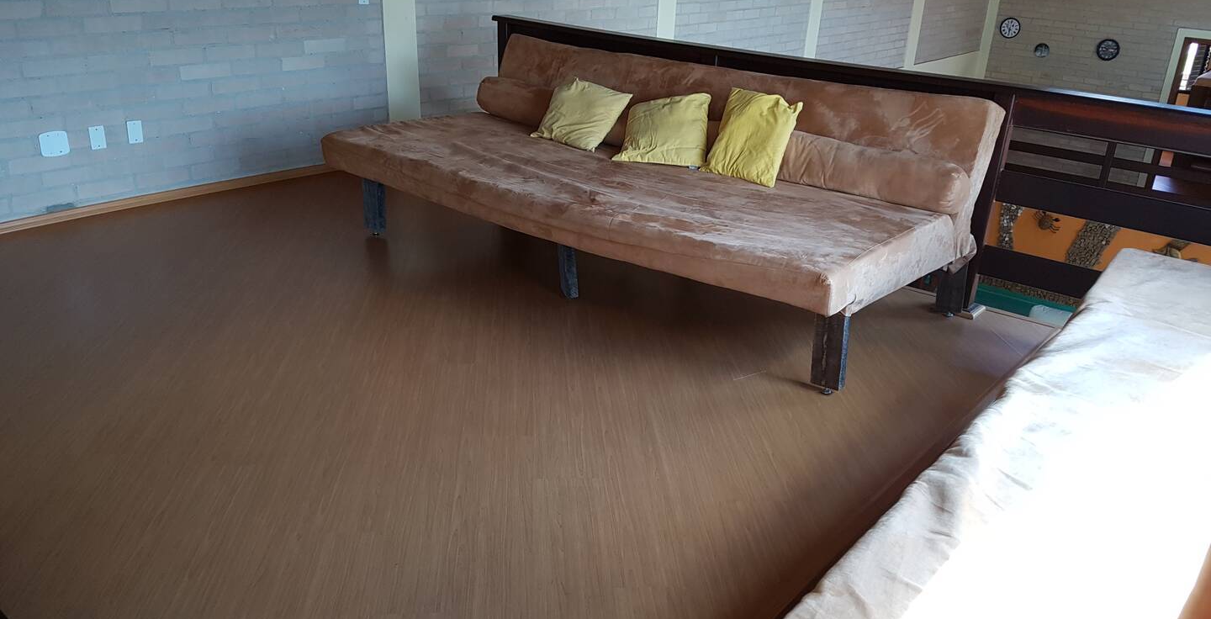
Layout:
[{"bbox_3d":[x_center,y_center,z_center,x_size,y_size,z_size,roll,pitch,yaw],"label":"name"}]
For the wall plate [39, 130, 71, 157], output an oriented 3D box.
[{"bbox_3d":[-2.667,-0.800,4.404,0.010,0.117,0.122,20,29,36],"label":"wall plate"}]

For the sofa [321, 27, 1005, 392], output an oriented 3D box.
[{"bbox_3d":[0.119,-0.581,3.950,2.607,0.923,1.250,20,29,35],"label":"sofa"}]

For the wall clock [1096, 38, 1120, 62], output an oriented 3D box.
[{"bbox_3d":[6.846,-3.529,12.379,0.290,0.290,0.045,20,29,36],"label":"wall clock"}]

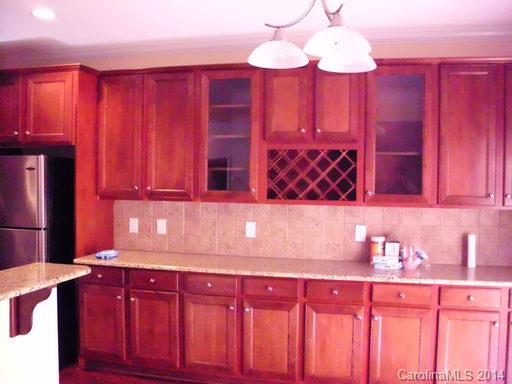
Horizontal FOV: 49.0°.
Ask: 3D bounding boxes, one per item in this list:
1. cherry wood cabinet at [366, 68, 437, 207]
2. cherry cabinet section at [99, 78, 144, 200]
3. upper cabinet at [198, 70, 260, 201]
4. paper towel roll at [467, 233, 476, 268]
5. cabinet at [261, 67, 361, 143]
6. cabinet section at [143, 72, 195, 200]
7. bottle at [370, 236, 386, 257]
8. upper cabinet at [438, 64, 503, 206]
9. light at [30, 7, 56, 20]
[{"bbox_3d":[1.103,-0.420,4.261,0.520,1.030,0.325,1,2,14],"label":"cherry wood cabinet"},{"bbox_3d":[-1.077,-0.456,4.779,0.393,1.023,0.335,1,2,13],"label":"cherry cabinet section"},{"bbox_3d":[-0.174,-0.446,4.582,0.518,1.028,0.325,1,2,14],"label":"upper cabinet"},{"bbox_3d":[1.622,0.445,4.227,0.064,0.258,0.064,1,2,14],"label":"paper towel roll"},{"bbox_3d":[0.459,-0.656,4.417,0.745,0.587,0.325,1,2,14],"label":"cabinet"},{"bbox_3d":[-0.669,-0.451,4.686,0.445,1.026,0.335,1,2,13],"label":"cabinet section"},{"bbox_3d":[0.949,0.441,4.355,0.100,0.196,0.100,1,2,14],"label":"bottle"},{"bbox_3d":[1.556,-0.409,4.148,0.442,1.025,0.325,1,2,14],"label":"upper cabinet"},{"bbox_3d":[-1.501,-1.261,3.970,0.175,0.030,0.175,1,2,14],"label":"light"}]

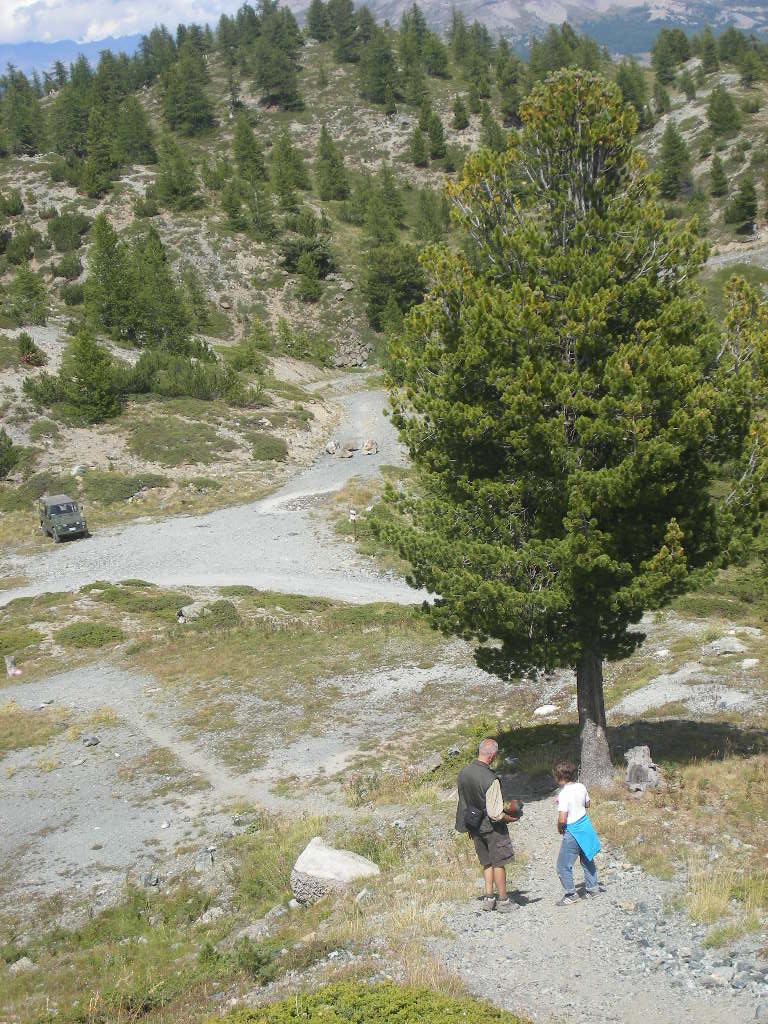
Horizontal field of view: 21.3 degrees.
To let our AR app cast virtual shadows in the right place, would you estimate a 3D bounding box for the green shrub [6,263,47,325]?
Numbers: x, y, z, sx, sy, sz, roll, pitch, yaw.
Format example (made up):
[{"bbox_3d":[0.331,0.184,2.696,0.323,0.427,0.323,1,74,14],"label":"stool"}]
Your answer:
[{"bbox_3d":[-21.877,-13.393,125.000,2.400,3.500,2.300,0,11,0],"label":"green shrub"}]

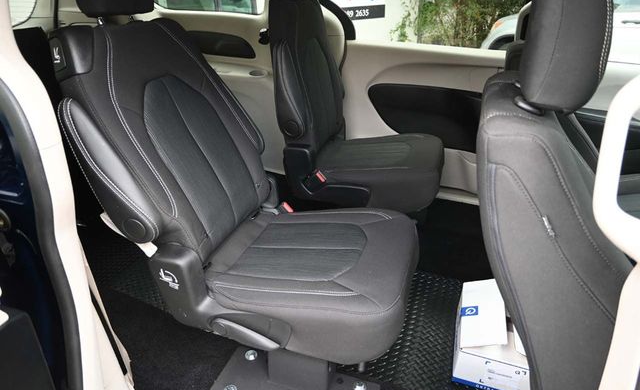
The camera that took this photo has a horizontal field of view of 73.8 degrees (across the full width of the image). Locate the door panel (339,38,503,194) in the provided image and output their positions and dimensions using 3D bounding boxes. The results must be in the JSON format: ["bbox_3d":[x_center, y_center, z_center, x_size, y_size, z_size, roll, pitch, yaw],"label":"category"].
[{"bbox_3d":[0.501,-0.369,2.135,0.850,0.720,0.130,9,30,15],"label":"door panel"}]

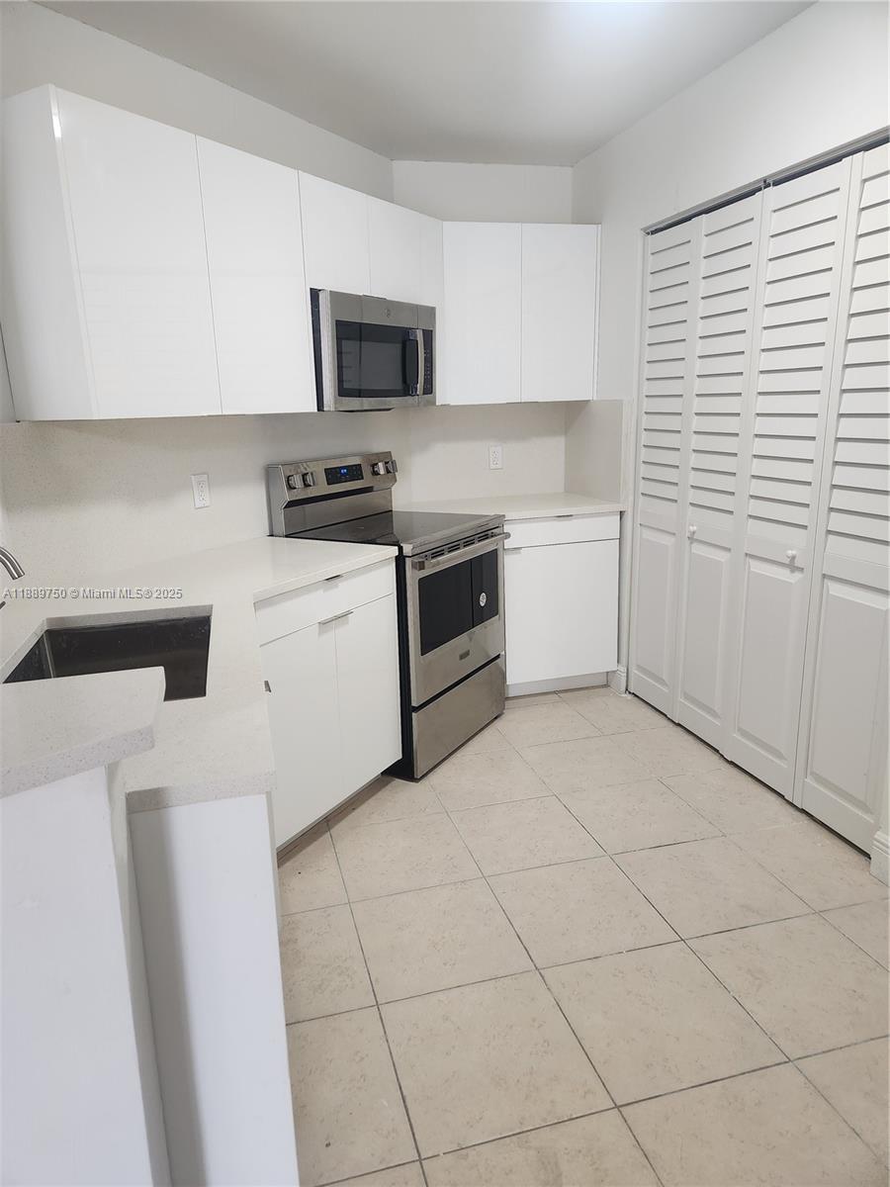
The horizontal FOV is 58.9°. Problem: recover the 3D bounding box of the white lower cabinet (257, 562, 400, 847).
[{"bbox_3d":[-0.617,0.341,2.773,0.595,0.870,0.745,7,15,30],"label":"white lower cabinet"}]

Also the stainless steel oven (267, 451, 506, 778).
[{"bbox_3d":[-0.190,0.037,3.315,0.692,1.190,0.760,7,15,30],"label":"stainless steel oven"}]

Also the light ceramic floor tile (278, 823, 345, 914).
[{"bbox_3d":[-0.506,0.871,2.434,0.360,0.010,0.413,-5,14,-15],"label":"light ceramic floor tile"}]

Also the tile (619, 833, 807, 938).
[{"bbox_3d":[0.771,0.854,2.322,0.406,0.010,0.406,-4,14,-15],"label":"tile"}]

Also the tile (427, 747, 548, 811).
[{"bbox_3d":[0.154,0.714,3.034,0.413,0.010,0.413,-5,14,-15],"label":"tile"}]

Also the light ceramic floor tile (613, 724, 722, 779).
[{"bbox_3d":[0.944,0.647,3.244,0.395,0.010,0.413,-5,14,-15],"label":"light ceramic floor tile"}]

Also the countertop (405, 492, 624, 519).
[{"bbox_3d":[0.307,-0.422,3.890,1.002,0.035,0.650,-5,14,-15],"label":"countertop"}]

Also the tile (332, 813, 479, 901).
[{"bbox_3d":[-0.131,0.823,2.489,0.406,0.010,0.406,-4,14,-15],"label":"tile"}]

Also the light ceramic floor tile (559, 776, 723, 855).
[{"bbox_3d":[0.656,0.762,2.706,0.406,0.010,0.406,-4,14,-15],"label":"light ceramic floor tile"}]

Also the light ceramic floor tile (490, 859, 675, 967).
[{"bbox_3d":[0.374,0.884,2.216,0.406,0.010,0.406,-4,14,-15],"label":"light ceramic floor tile"}]

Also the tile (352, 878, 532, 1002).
[{"bbox_3d":[-0.019,0.915,2.107,0.406,0.010,0.406,-4,14,-15],"label":"tile"}]

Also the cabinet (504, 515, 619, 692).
[{"bbox_3d":[0.486,0.012,4.051,0.600,0.870,0.610,-5,14,-15],"label":"cabinet"}]

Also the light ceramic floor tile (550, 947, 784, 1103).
[{"bbox_3d":[0.488,0.977,1.832,0.406,0.010,0.406,-4,14,-15],"label":"light ceramic floor tile"}]

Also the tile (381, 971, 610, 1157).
[{"bbox_3d":[0.094,1.007,1.724,0.406,0.010,0.406,-4,14,-15],"label":"tile"}]

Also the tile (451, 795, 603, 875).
[{"bbox_3d":[0.267,0.805,2.640,0.413,0.010,0.413,-5,14,-15],"label":"tile"}]

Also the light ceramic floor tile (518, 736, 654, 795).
[{"bbox_3d":[0.541,0.670,3.091,0.406,0.010,0.406,-4,14,-15],"label":"light ceramic floor tile"}]

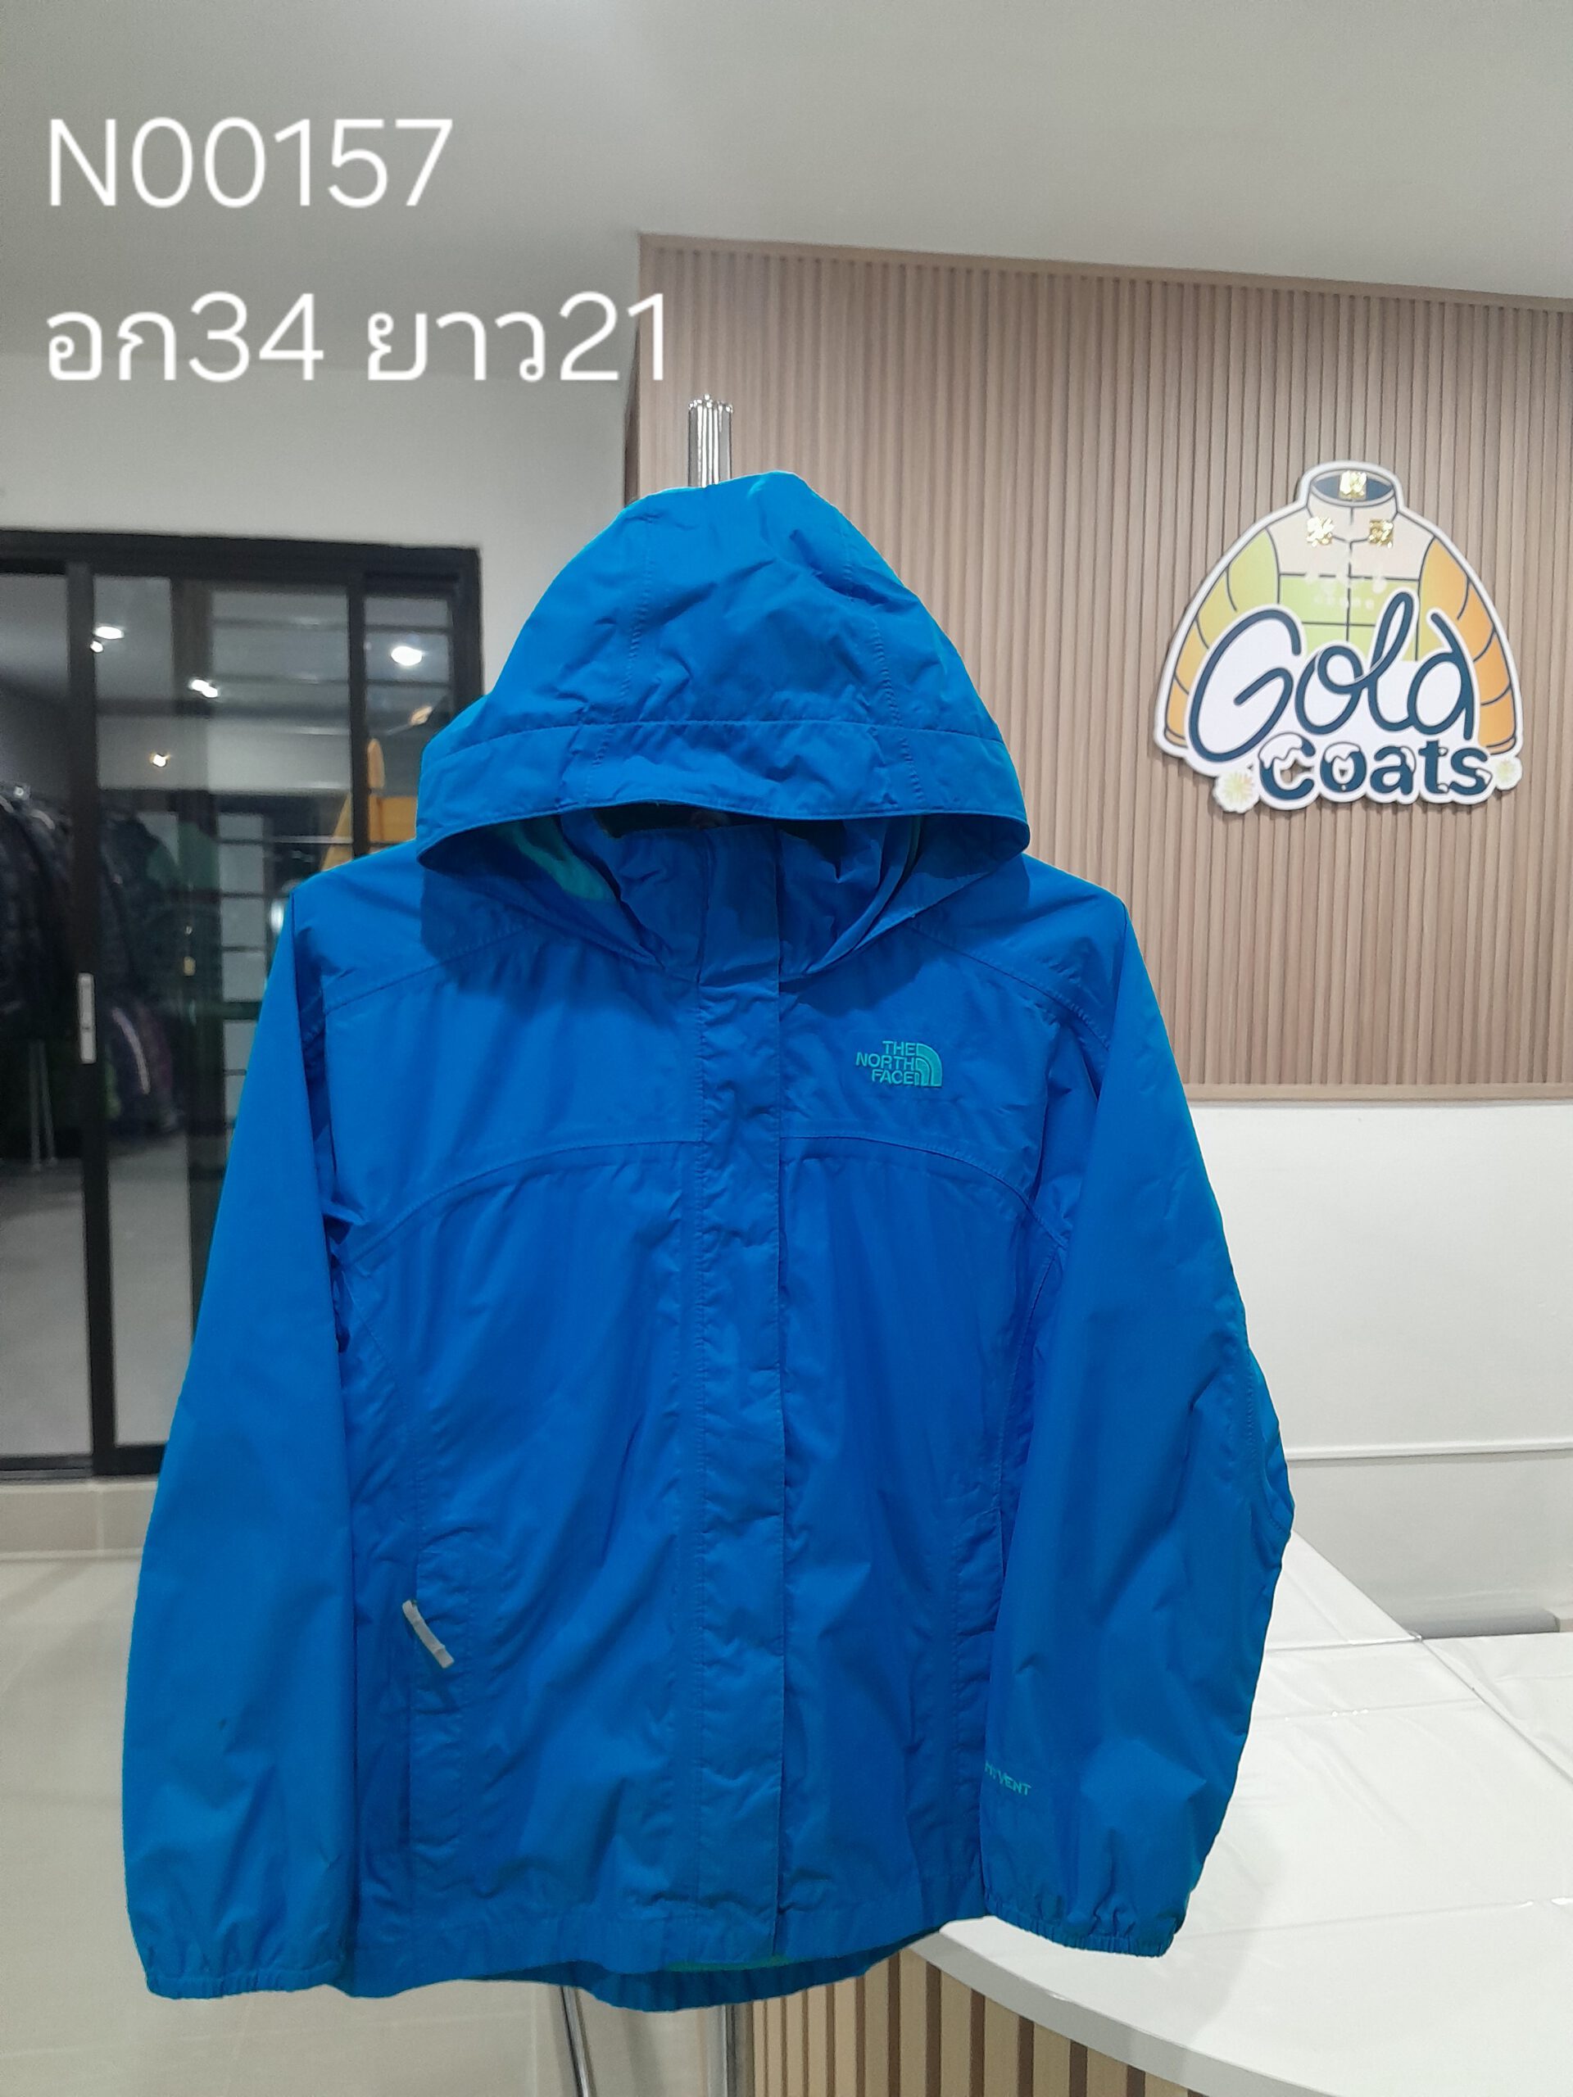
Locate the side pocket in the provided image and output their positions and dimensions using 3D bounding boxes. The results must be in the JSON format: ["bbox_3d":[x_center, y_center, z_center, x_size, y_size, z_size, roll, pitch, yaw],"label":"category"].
[{"bbox_3d":[-0.178,0.348,0.813,0.038,0.200,0.022,1,5,8],"label":"side pocket"}]

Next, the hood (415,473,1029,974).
[{"bbox_3d":[-0.036,-0.163,0.775,0.285,0.250,0.215,0,5,-7],"label":"hood"}]

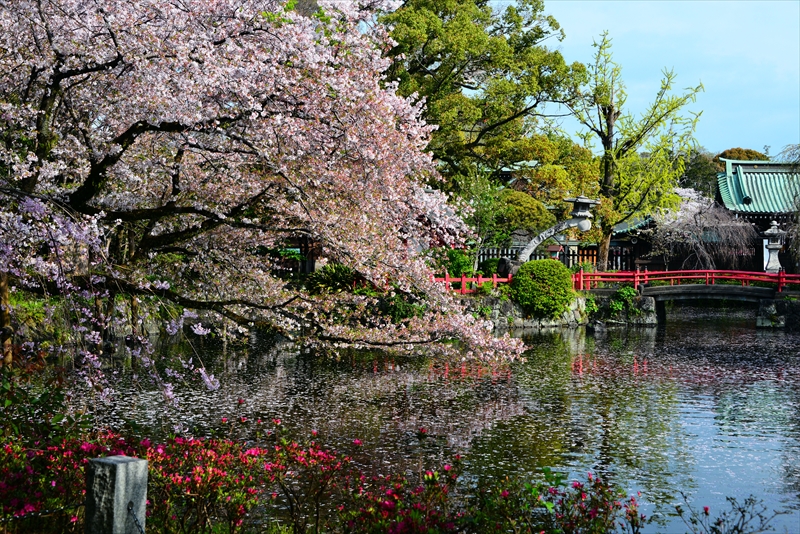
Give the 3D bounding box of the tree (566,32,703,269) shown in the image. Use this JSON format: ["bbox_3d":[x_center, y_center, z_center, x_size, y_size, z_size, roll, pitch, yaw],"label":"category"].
[{"bbox_3d":[9.890,-4.639,45.000,5.750,10.501,5.400,1,0,0],"label":"tree"}]

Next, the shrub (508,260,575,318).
[{"bbox_3d":[5.142,0.776,38.500,2.300,2.165,2.150,1,0,0],"label":"shrub"}]

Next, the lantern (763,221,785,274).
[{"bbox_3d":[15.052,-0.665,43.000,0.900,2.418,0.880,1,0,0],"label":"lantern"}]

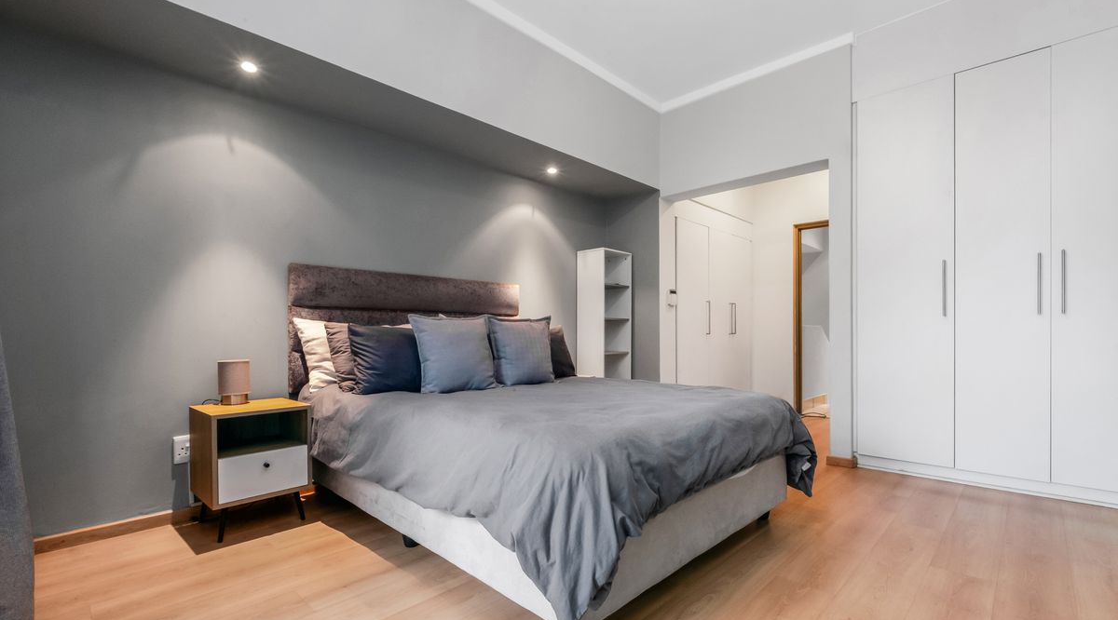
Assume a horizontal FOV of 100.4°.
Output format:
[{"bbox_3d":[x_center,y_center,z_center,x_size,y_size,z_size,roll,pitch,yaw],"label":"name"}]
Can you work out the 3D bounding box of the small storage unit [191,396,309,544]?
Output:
[{"bbox_3d":[-1.456,0.723,2.199,0.370,0.537,0.392,-1,-2,41],"label":"small storage unit"}]

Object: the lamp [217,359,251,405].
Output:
[{"bbox_3d":[-1.591,0.347,2.286,0.137,0.218,0.137,-1,-2,41],"label":"lamp"}]

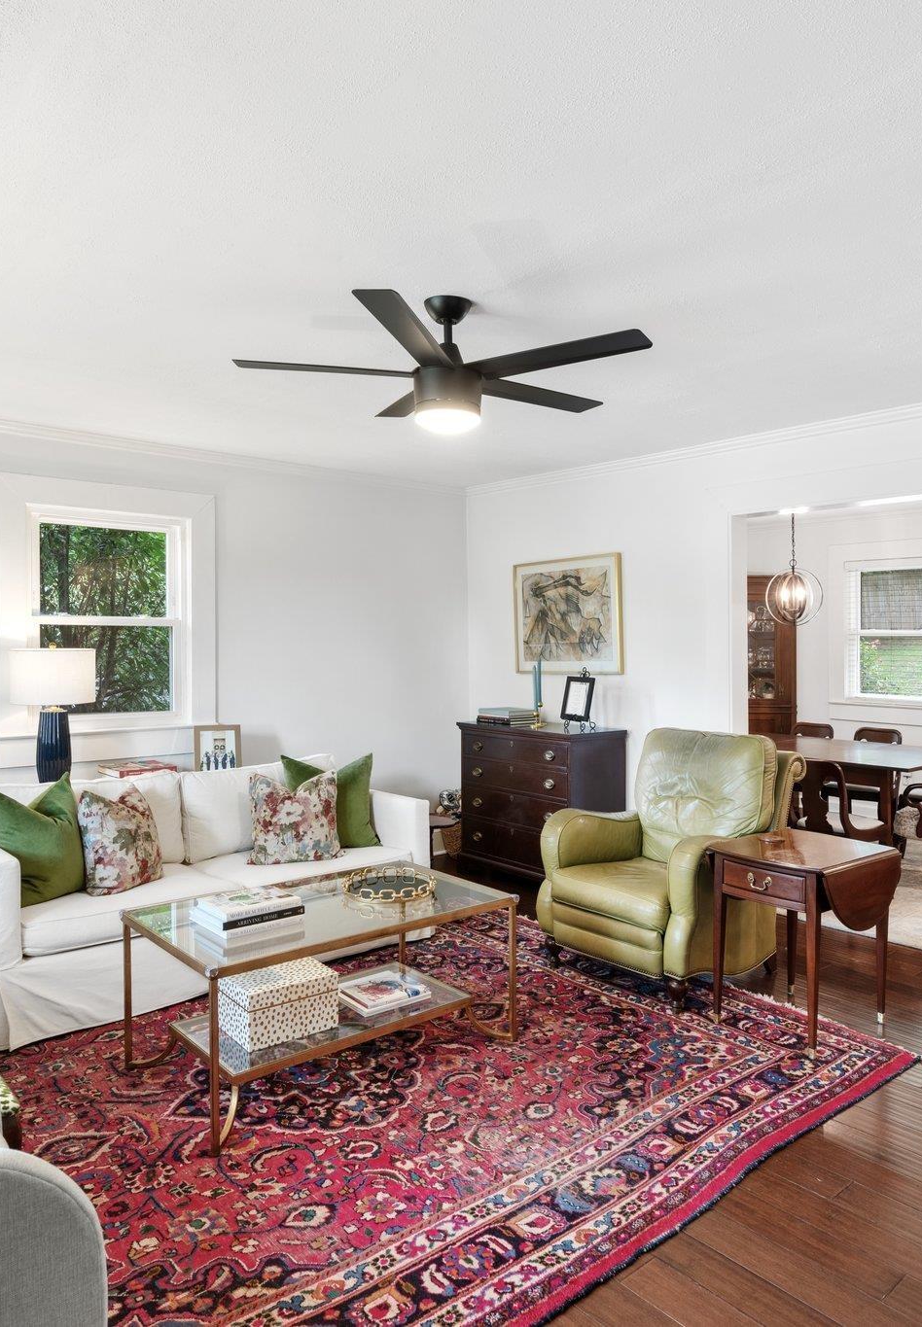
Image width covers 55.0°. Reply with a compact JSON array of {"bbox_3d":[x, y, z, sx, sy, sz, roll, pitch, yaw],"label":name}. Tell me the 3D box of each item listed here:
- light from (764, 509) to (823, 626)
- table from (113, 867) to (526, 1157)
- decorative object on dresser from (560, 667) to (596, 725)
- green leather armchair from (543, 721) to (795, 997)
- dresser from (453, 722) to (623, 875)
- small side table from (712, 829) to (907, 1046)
[{"bbox_3d":[2.158,-0.684,5.736,0.375,0.890,0.375,-1,1,-41],"label":"light"},{"bbox_3d":[-0.459,1.096,3.057,1.150,0.504,0.677,-1,1,-40],"label":"table"},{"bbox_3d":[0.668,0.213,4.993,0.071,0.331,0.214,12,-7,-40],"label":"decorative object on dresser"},{"bbox_3d":[0.931,0.817,3.938,0.906,1.038,0.784,-1,1,-40],"label":"green leather armchair"},{"bbox_3d":[0.459,0.838,5.253,0.458,0.922,0.926,-1,1,-40],"label":"dresser"},{"bbox_3d":[1.269,1.018,3.298,0.540,0.640,0.510,-1,1,-36],"label":"small side table"}]

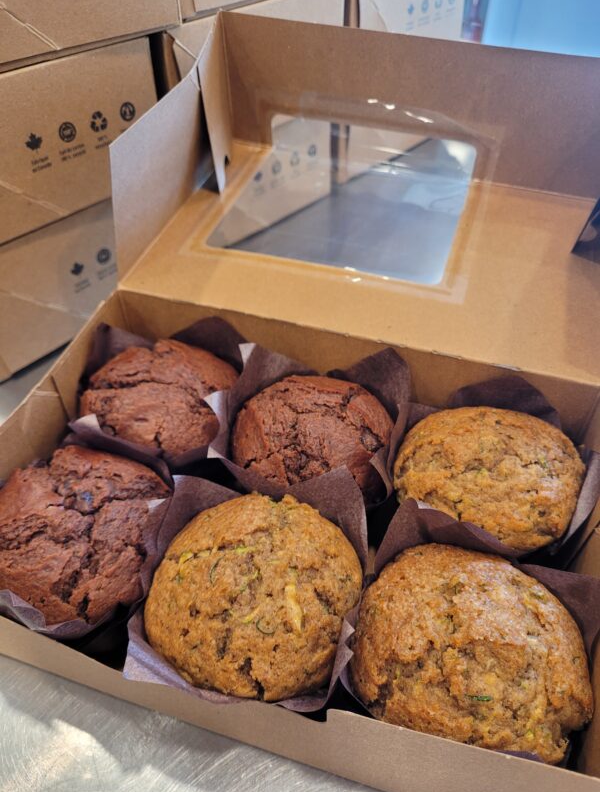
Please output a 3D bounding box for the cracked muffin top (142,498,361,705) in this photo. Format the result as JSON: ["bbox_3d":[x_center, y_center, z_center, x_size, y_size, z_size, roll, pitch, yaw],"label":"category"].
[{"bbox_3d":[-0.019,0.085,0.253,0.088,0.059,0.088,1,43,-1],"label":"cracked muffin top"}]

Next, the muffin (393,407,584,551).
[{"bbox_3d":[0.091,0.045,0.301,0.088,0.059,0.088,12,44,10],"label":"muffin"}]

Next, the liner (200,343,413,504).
[{"bbox_3d":[0.006,0.026,0.327,0.097,0.070,0.098,12,44,10],"label":"liner"}]

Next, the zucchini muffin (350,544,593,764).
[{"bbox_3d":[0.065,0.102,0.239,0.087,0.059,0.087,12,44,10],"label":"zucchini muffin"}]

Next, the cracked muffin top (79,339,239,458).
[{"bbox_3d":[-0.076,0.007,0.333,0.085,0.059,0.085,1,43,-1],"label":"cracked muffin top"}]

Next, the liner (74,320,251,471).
[{"bbox_3d":[-0.079,0.008,0.343,0.095,0.070,0.098,12,44,10],"label":"liner"}]

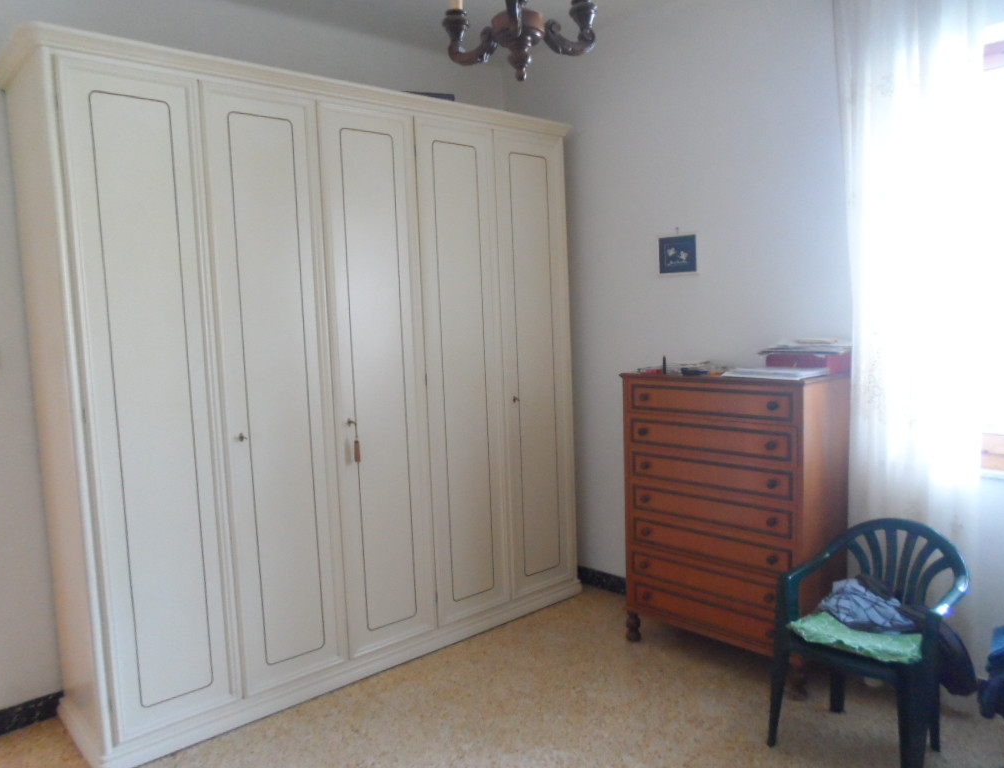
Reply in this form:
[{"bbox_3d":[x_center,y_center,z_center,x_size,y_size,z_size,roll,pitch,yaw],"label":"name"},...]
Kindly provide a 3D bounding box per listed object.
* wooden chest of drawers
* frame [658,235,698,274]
[{"bbox_3d":[1.016,0.582,3.277,0.443,1.260,0.841,-7,7,-44],"label":"wooden chest of drawers"},{"bbox_3d":[0.849,-0.628,3.596,0.020,0.173,0.205,-7,7,-44],"label":"frame"}]

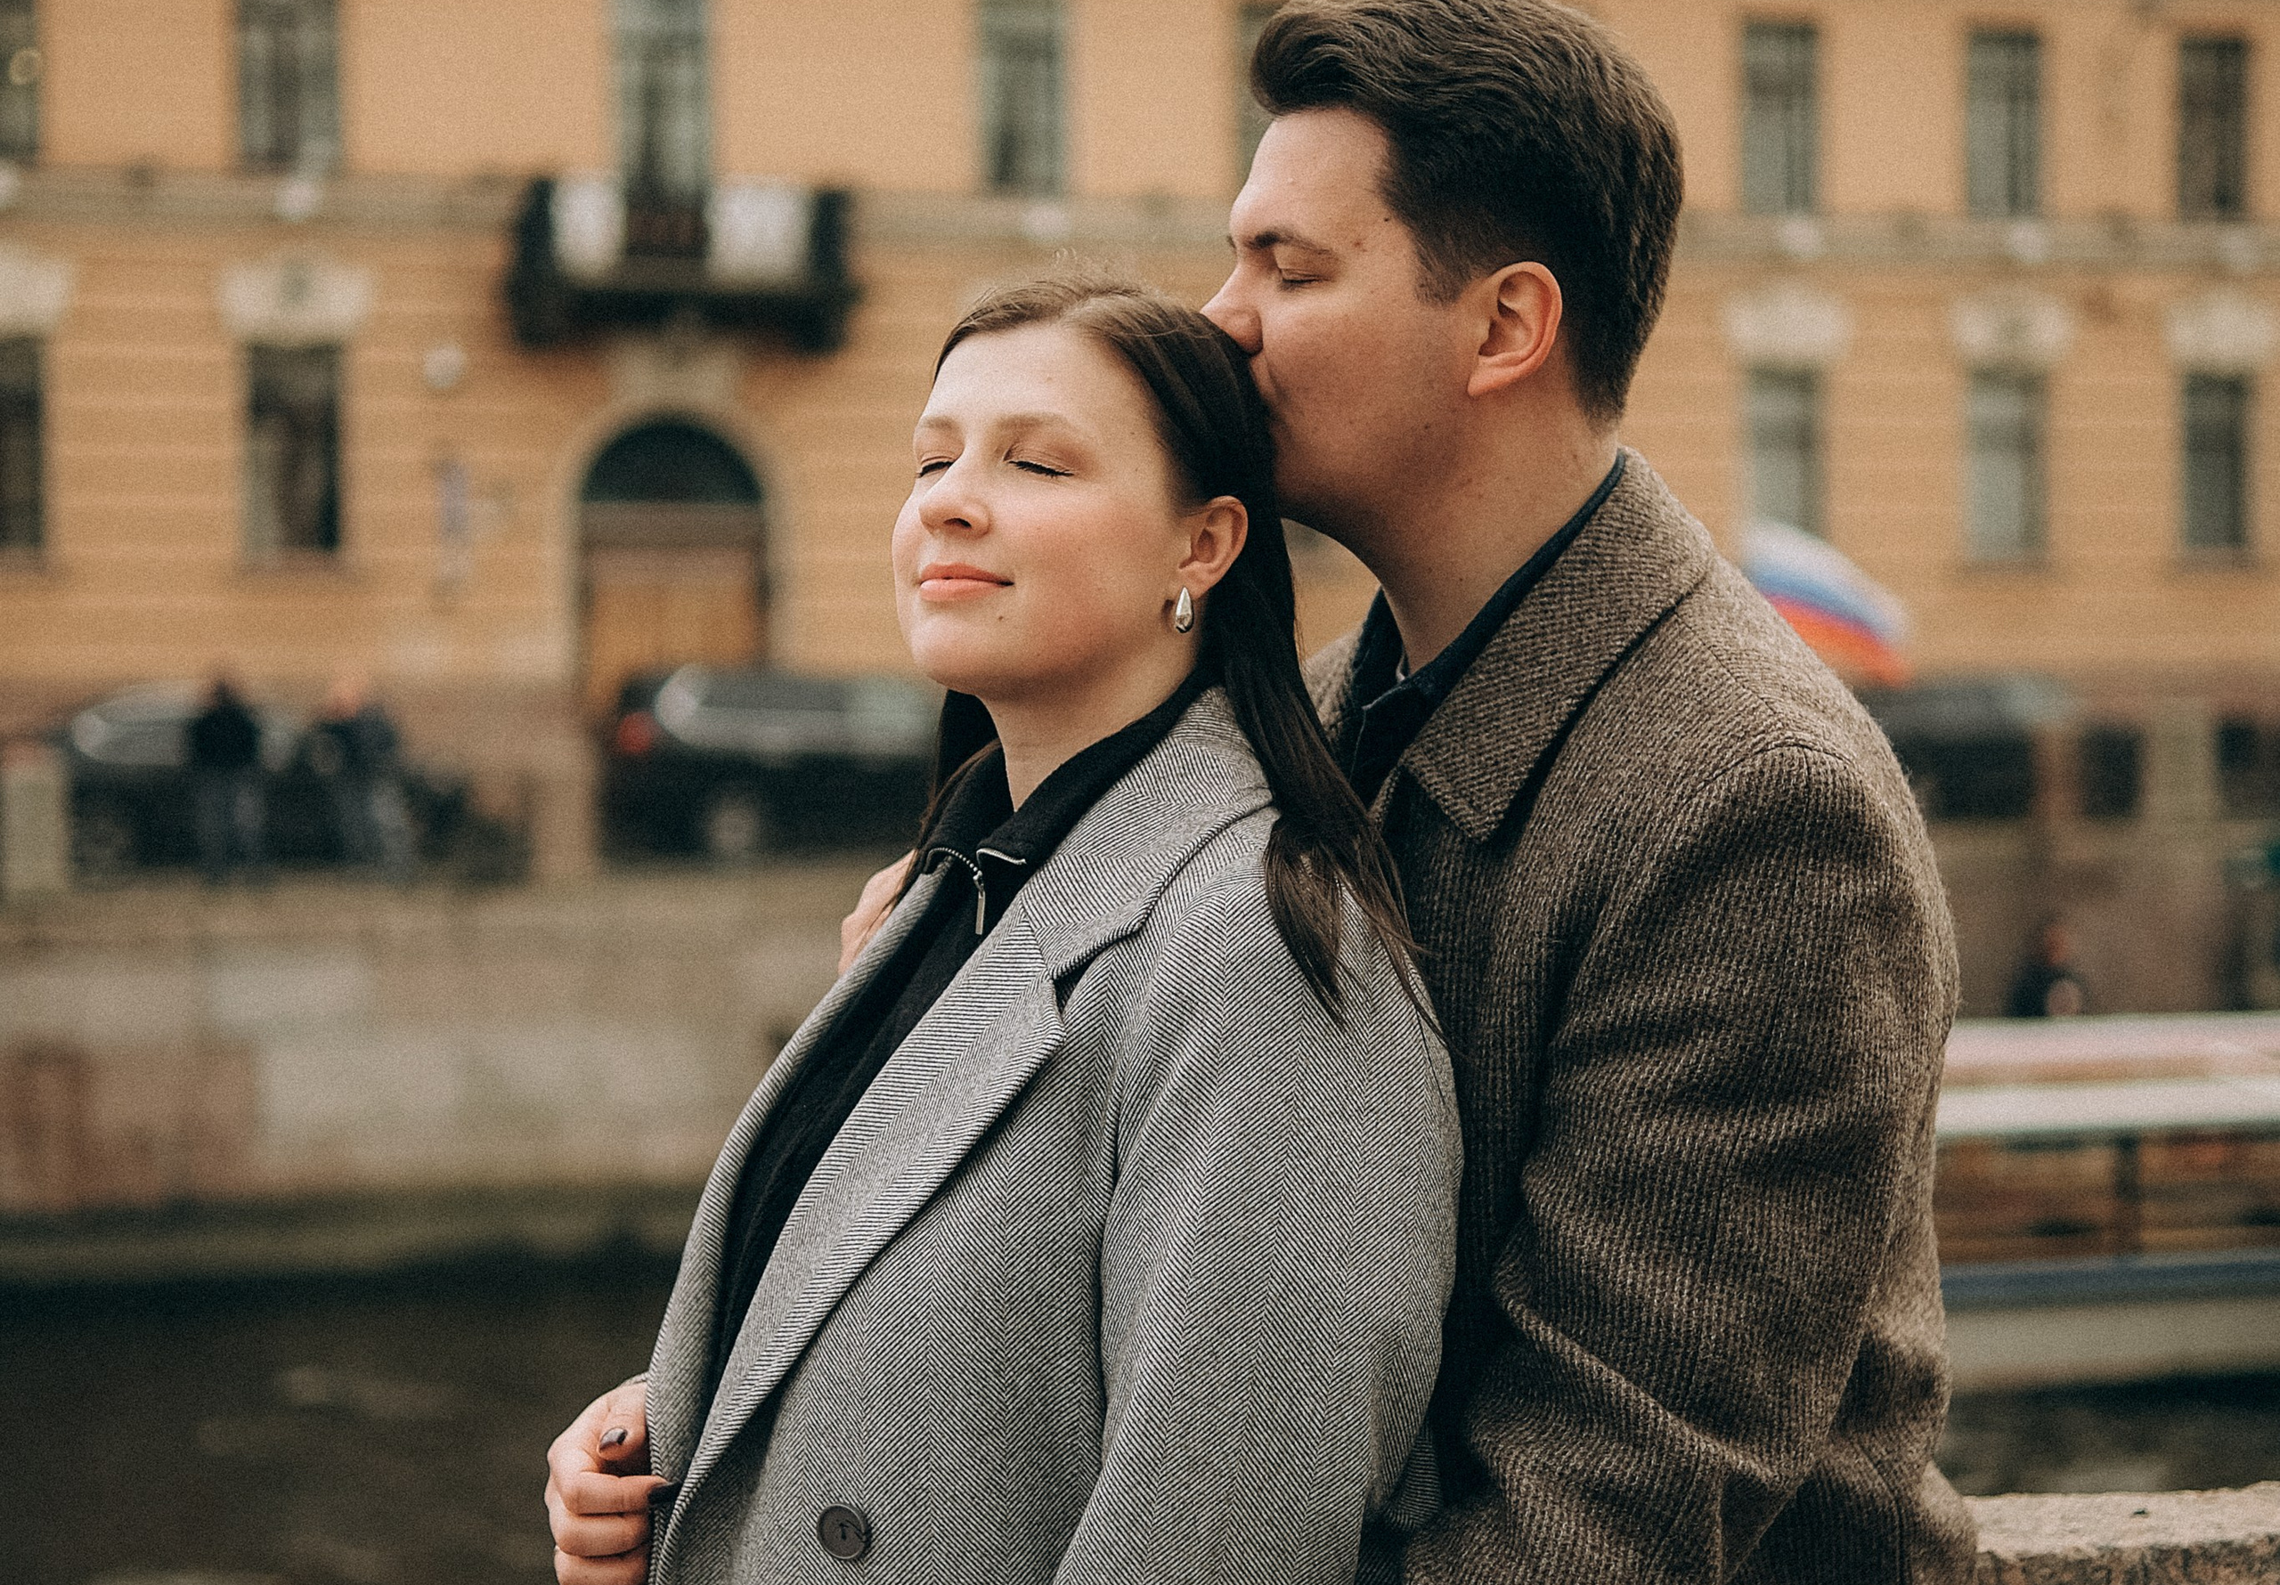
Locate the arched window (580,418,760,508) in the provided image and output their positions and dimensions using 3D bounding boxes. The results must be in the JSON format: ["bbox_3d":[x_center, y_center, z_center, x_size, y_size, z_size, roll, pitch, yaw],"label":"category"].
[{"bbox_3d":[-4.952,-3.475,50.000,1.950,0.950,0.200,-1,1,-19],"label":"arched window"}]

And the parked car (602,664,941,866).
[{"bbox_3d":[-2.304,-0.245,43.200,4.800,1.770,1.920,-1,1,-19],"label":"parked car"}]

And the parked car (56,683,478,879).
[{"bbox_3d":[-7.426,-0.153,41.300,4.350,1.620,1.820,-1,1,-19],"label":"parked car"}]

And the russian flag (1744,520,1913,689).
[{"bbox_3d":[5.196,-1.428,36.000,1.300,1.220,0.300,-1,1,0],"label":"russian flag"}]

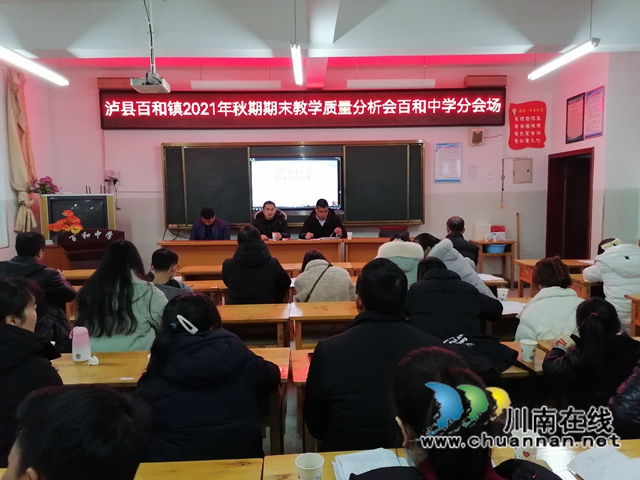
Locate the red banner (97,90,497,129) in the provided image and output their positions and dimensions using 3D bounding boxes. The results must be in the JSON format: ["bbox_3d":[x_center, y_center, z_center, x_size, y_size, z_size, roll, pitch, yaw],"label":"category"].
[{"bbox_3d":[-0.231,-2.006,7.308,6.130,0.575,0.100,-1,4,-1],"label":"red banner"}]

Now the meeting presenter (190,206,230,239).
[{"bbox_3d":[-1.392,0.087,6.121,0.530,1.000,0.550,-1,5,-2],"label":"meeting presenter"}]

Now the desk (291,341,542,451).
[{"bbox_3d":[0.488,0.912,2.164,1.200,0.760,0.400,-1,6,-2],"label":"desk"}]

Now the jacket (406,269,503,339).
[{"bbox_3d":[0.755,0.471,2.745,0.550,0.640,0.460,-1,4,-1],"label":"jacket"}]

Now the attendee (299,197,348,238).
[{"bbox_3d":[0.038,0.091,6.704,0.640,1.320,0.720,-1,4,-1],"label":"attendee"}]

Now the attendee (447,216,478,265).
[{"bbox_3d":[1.330,0.409,4.868,0.500,1.280,0.720,-1,5,-1],"label":"attendee"}]

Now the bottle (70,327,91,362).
[{"bbox_3d":[-1.020,0.450,2.056,0.078,0.150,0.074,-1,5,-2],"label":"bottle"}]

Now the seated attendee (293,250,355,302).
[{"bbox_3d":[0.034,0.612,3.932,0.510,1.080,0.750,-1,5,-1],"label":"seated attendee"}]

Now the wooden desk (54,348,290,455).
[{"bbox_3d":[-0.732,0.941,2.175,1.200,0.760,0.410,-1,5,-1],"label":"wooden desk"}]

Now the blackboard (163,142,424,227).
[{"bbox_3d":[-0.387,-0.872,7.626,4.100,1.330,0.120,-1,5,-1],"label":"blackboard"}]

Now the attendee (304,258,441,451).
[{"bbox_3d":[0.175,0.682,1.860,0.500,1.290,0.680,-1,6,-2],"label":"attendee"}]

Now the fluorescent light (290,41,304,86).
[{"bbox_3d":[-0.208,-1.651,4.579,0.090,0.090,1.230,-1,4,-1],"label":"fluorescent light"}]

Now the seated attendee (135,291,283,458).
[{"bbox_3d":[-0.376,0.727,1.765,0.490,1.130,0.720,-1,4,-1],"label":"seated attendee"}]

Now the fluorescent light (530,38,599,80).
[{"bbox_3d":[2.186,-1.634,4.445,0.070,0.080,1.200,-1,5,-1],"label":"fluorescent light"}]

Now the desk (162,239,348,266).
[{"bbox_3d":[-0.919,0.389,6.543,2.400,0.770,0.480,-1,4,-1],"label":"desk"}]

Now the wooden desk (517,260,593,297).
[{"bbox_3d":[2.876,0.631,5.399,1.200,0.750,0.420,-1,4,-1],"label":"wooden desk"}]

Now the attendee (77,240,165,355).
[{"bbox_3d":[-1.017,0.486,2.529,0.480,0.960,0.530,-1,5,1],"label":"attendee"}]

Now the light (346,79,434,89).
[{"bbox_3d":[0.984,-2.160,6.643,1.230,0.110,0.130,-1,4,-1],"label":"light"}]

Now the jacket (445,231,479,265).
[{"bbox_3d":[1.330,0.247,4.773,0.500,0.680,0.380,-1,5,-1],"label":"jacket"}]

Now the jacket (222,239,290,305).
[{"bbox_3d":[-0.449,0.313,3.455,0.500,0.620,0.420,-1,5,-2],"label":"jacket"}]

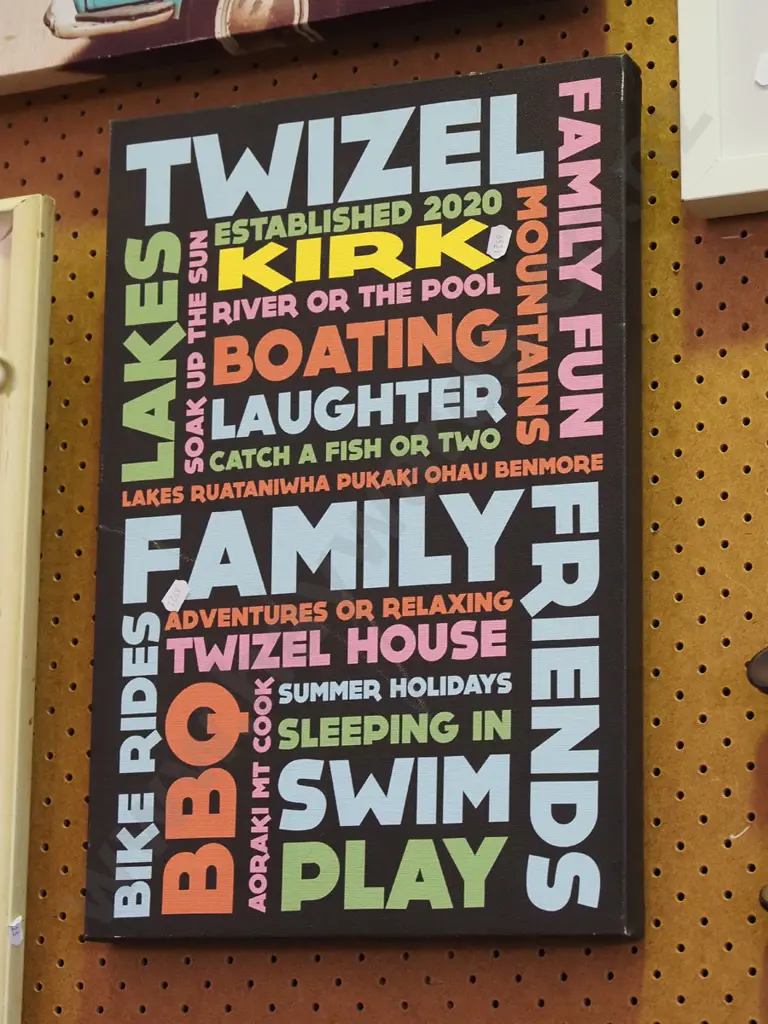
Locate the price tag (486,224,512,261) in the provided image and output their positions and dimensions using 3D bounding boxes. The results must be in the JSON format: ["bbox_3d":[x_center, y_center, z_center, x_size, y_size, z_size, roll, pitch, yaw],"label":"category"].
[{"bbox_3d":[0.082,-0.193,1.902,0.016,0.026,0.001,8,-7,24],"label":"price tag"}]

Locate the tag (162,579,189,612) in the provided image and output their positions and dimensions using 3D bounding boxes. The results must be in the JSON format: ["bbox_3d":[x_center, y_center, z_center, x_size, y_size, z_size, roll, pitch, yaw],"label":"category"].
[{"bbox_3d":[-0.153,0.061,1.954,0.016,0.025,0.001,36,5,25],"label":"tag"}]

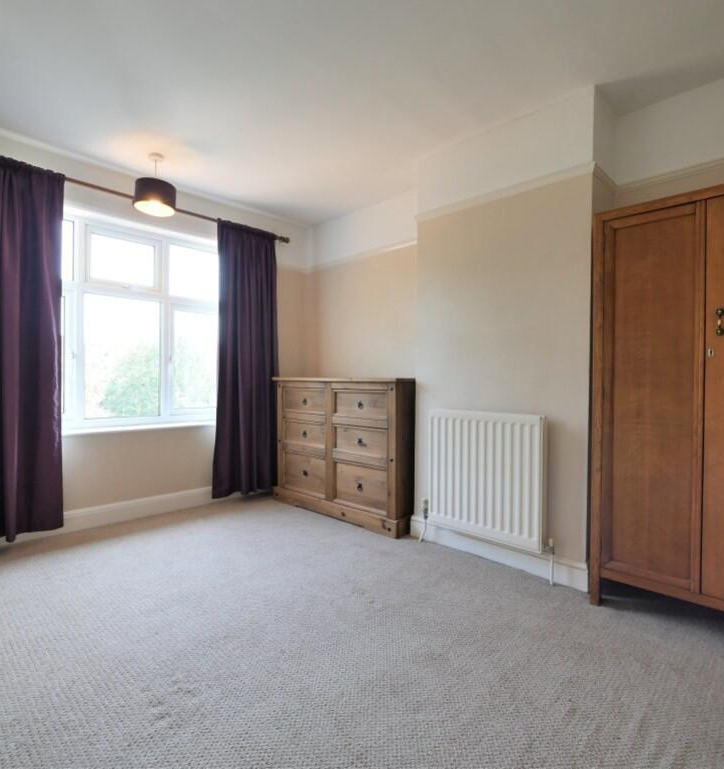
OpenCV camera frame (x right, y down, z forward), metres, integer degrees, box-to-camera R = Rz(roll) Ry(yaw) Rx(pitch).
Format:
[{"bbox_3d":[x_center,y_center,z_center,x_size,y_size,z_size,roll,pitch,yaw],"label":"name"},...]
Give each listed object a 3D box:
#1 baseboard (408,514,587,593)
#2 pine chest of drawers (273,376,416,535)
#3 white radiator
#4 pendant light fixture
[{"bbox_3d":[0.729,0.949,2.405,1.063,0.145,0.022,1,1,42],"label":"baseboard"},{"bbox_3d":[-0.116,0.483,3.316,1.315,1.050,0.430,1,1,41],"label":"pine chest of drawers"},{"bbox_3d":[0.692,0.510,2.370,0.672,0.696,0.070,1,1,42],"label":"white radiator"},{"bbox_3d":[-1.344,-1.329,2.708,0.255,0.355,0.255,0,1,-26],"label":"pendant light fixture"}]

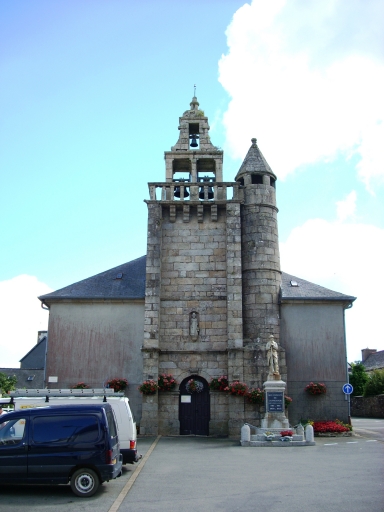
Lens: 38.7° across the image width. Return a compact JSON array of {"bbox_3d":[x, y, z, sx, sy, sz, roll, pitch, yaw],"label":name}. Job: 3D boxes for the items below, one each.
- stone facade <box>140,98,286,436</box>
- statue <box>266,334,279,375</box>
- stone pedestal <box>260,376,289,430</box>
[{"bbox_3d":[1.033,-0.052,29.041,6.676,18.043,4.000,0,-14,0],"label":"stone facade"},{"bbox_3d":[3.390,4.129,22.981,0.525,1.656,0.460,0,-14,0],"label":"statue"},{"bbox_3d":[3.364,6.063,22.509,1.140,2.060,1.120,0,-14,0],"label":"stone pedestal"}]

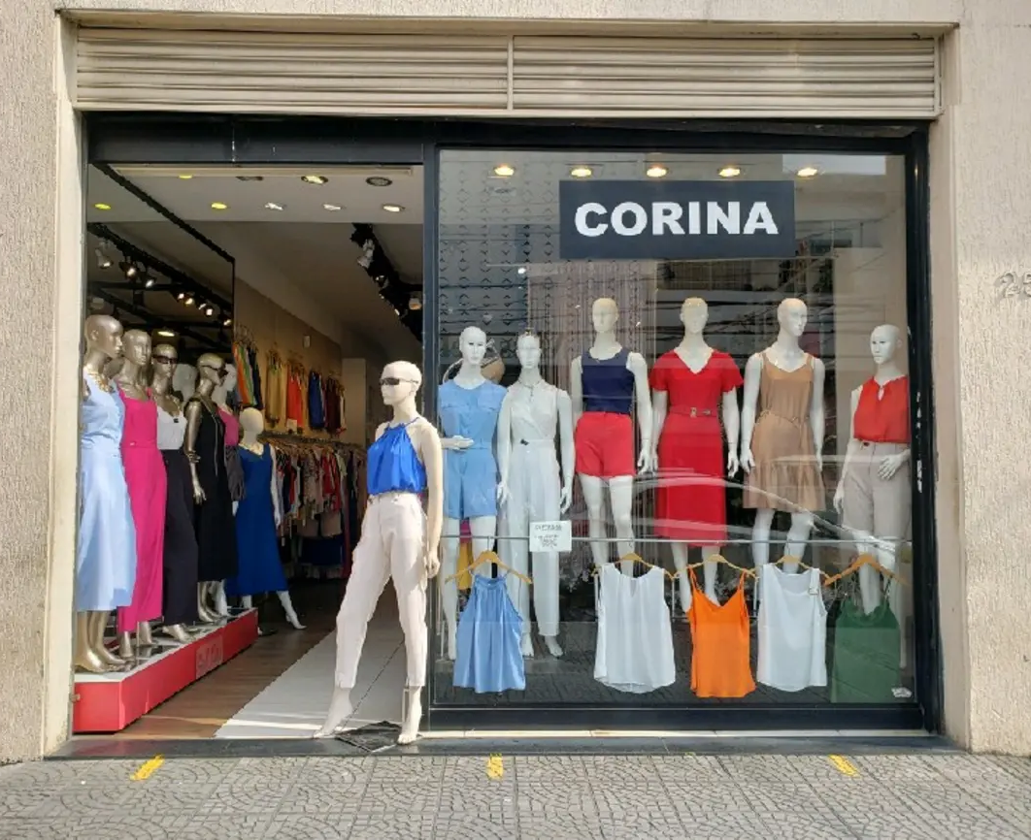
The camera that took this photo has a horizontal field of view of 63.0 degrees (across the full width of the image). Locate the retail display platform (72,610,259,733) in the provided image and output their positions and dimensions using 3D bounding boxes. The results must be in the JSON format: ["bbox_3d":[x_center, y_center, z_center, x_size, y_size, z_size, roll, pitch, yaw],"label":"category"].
[{"bbox_3d":[-2.170,1.466,5.193,0.475,0.240,2.100,0,-3,0],"label":"retail display platform"}]

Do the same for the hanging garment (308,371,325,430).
[{"bbox_3d":[-2.109,-0.210,8.896,0.140,0.610,0.420,0,-2,1],"label":"hanging garment"}]

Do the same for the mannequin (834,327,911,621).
[{"bbox_3d":[1.905,0.397,4.446,0.460,1.815,0.380,-2,-3,28],"label":"mannequin"}]

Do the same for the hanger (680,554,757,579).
[{"bbox_3d":[1.011,0.736,4.223,0.410,0.145,0.035,0,-2,-1],"label":"hanger"}]

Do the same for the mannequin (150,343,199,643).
[{"bbox_3d":[-2.186,0.426,5.345,0.440,1.830,0.370,2,-4,-42],"label":"mannequin"}]

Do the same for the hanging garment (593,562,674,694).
[{"bbox_3d":[0.603,1.052,4.233,0.410,0.650,0.080,0,-3,3],"label":"hanging garment"}]

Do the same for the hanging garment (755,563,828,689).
[{"bbox_3d":[1.389,1.043,4.233,0.370,0.650,0.080,0,-3,2],"label":"hanging garment"}]

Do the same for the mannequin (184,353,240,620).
[{"bbox_3d":[-2.080,0.452,5.715,0.320,1.790,0.400,-1,-3,29],"label":"mannequin"}]

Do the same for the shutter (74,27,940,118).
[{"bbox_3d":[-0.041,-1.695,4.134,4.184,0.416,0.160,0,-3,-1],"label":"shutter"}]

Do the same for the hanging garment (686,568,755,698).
[{"bbox_3d":[1.030,1.066,4.210,0.350,0.660,0.080,0,-2,-1],"label":"hanging garment"}]

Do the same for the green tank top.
[{"bbox_3d":[1.738,1.138,4.181,0.359,0.586,0.090,0,-3,-1],"label":"green tank top"}]

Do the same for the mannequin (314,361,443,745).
[{"bbox_3d":[-0.606,0.604,3.972,0.530,1.785,0.420,-2,-3,37],"label":"mannequin"}]

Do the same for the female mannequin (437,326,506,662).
[{"bbox_3d":[-0.243,0.385,4.606,0.430,1.796,0.310,0,-3,9],"label":"female mannequin"}]

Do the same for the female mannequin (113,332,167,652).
[{"bbox_3d":[-2.083,0.389,4.719,0.310,1.808,0.380,-2,-4,44],"label":"female mannequin"}]

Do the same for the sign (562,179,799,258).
[{"bbox_3d":[0.804,-0.993,4.175,1.174,0.388,0.030,0,-3,-1],"label":"sign"}]

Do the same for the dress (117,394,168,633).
[{"bbox_3d":[-2.105,0.509,4.722,0.270,1.350,0.340,-1,-3,34],"label":"dress"}]

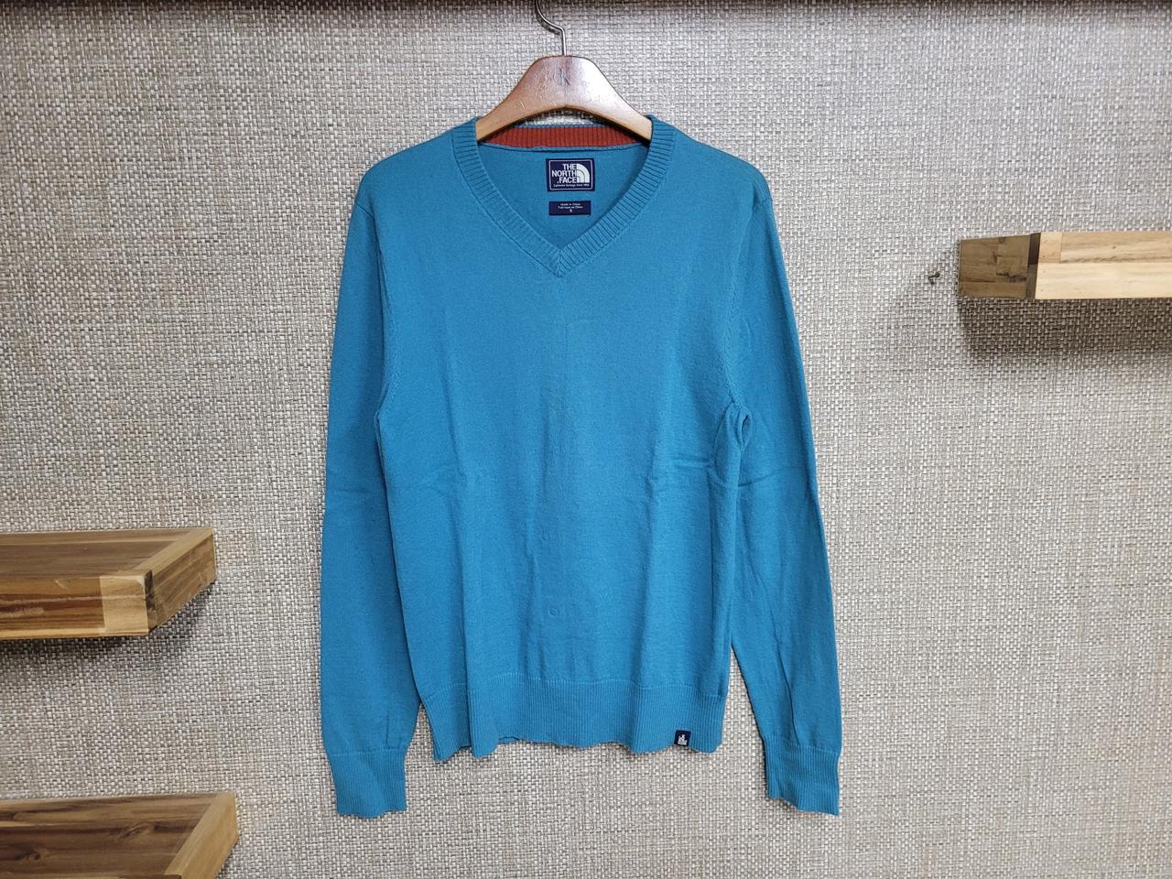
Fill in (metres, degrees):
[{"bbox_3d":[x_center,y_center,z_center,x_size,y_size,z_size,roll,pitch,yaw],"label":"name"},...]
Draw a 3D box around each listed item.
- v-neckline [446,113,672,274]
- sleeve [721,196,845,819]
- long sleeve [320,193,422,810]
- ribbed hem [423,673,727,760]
[{"bbox_3d":[-0.021,-0.249,0.906,0.227,0.160,0.070,-1,10,-1],"label":"v-neckline"},{"bbox_3d":[0.213,0.086,0.969,0.118,0.729,0.060,-5,10,-1],"label":"sleeve"},{"bbox_3d":[-0.244,0.085,0.956,0.110,0.704,0.060,-1,10,-1],"label":"long sleeve"},{"bbox_3d":[-0.010,0.318,1.007,0.345,0.098,0.070,-1,10,-1],"label":"ribbed hem"}]

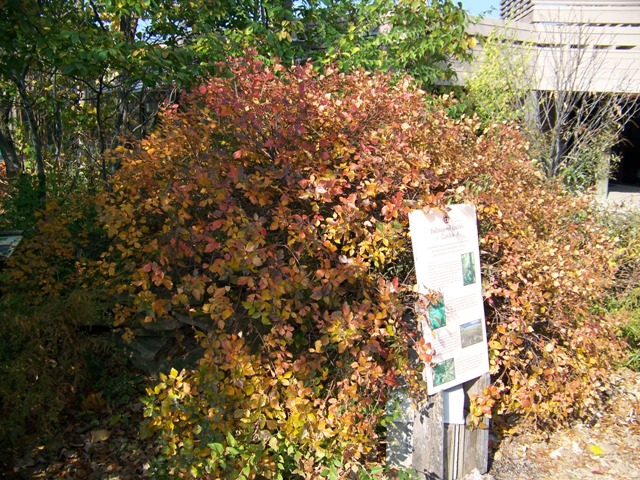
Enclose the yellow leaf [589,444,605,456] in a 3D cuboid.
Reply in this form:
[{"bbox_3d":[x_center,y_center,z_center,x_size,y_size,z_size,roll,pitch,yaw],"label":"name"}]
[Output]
[{"bbox_3d":[1.423,1.079,3.320,0.068,0.016,0.095,0,10,-1],"label":"yellow leaf"}]

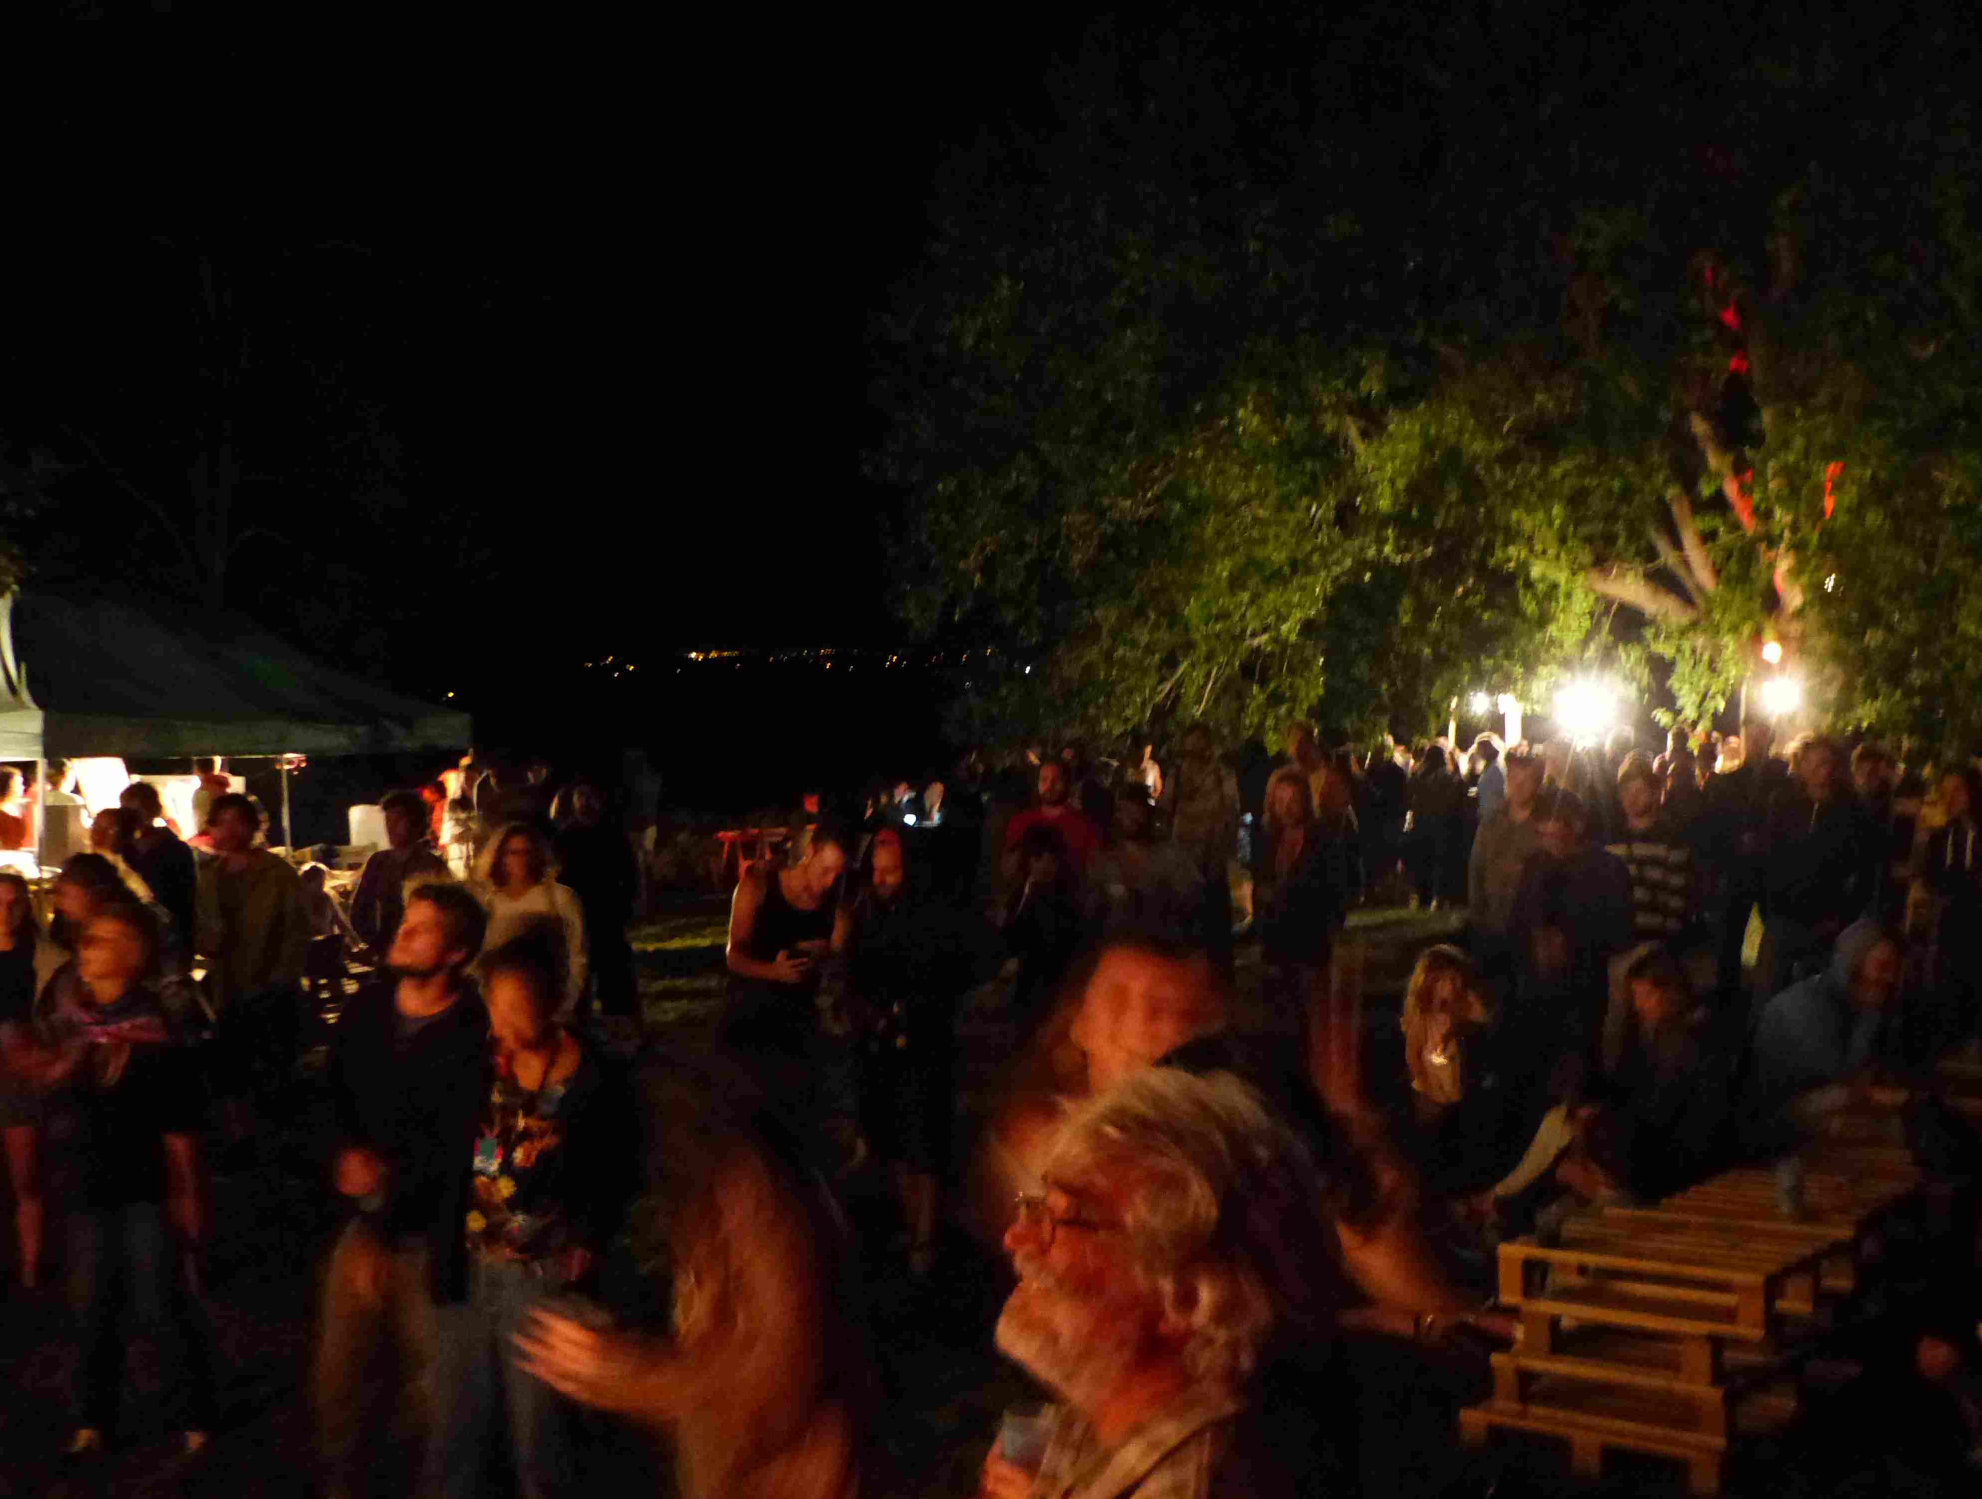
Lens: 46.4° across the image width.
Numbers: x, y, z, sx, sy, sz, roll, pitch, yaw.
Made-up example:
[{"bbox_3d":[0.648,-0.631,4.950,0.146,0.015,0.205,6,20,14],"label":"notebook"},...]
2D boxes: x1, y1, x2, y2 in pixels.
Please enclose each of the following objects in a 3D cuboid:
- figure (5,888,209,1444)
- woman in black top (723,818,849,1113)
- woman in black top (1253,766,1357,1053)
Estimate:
[{"bbox_3d":[-2.634,1.278,6.950,0.580,1.640,0.420,0,2,-3],"label":"figure"},{"bbox_3d":[-0.821,1.143,9.300,0.520,1.690,0.420,-1,2,-16],"label":"woman in black top"},{"bbox_3d":[1.627,0.915,12.000,0.500,1.660,0.360,0,2,12],"label":"woman in black top"}]

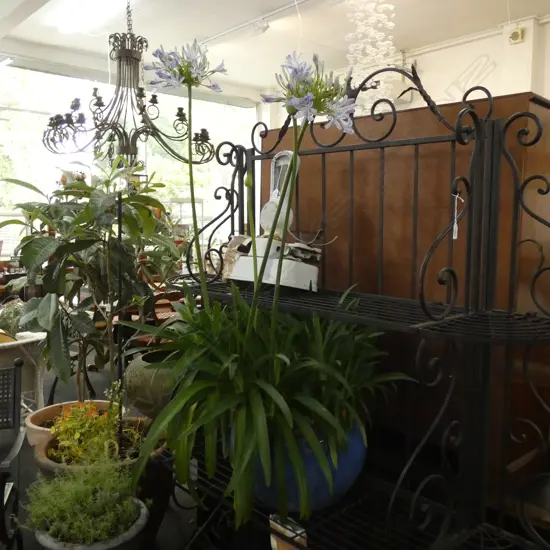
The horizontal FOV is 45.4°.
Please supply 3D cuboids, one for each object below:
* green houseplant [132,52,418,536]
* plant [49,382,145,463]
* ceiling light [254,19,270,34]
[{"bbox_3d":[-0.010,0.010,1.860,0.820,1.300,0.760,0,5,0],"label":"green houseplant"},{"bbox_3d":[-0.541,0.424,1.985,0.285,0.190,0.270,0,5,0],"label":"plant"},{"bbox_3d":[-0.099,-1.968,5.200,0.140,0.135,0.110,-3,6,-32],"label":"ceiling light"}]

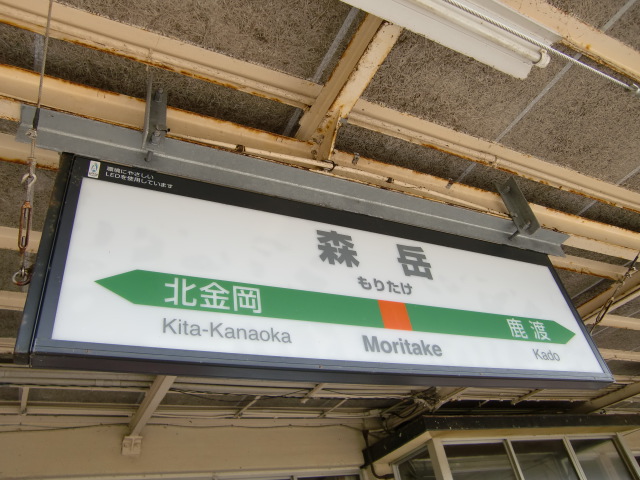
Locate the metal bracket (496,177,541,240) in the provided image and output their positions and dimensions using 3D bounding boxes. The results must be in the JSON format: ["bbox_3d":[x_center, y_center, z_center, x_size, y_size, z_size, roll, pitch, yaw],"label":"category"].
[{"bbox_3d":[0.792,-0.149,2.100,0.058,0.288,0.057,10,-43,-25],"label":"metal bracket"}]

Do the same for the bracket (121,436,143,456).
[{"bbox_3d":[-1.615,1.778,4.467,0.152,0.122,0.100,10,-43,-25],"label":"bracket"}]

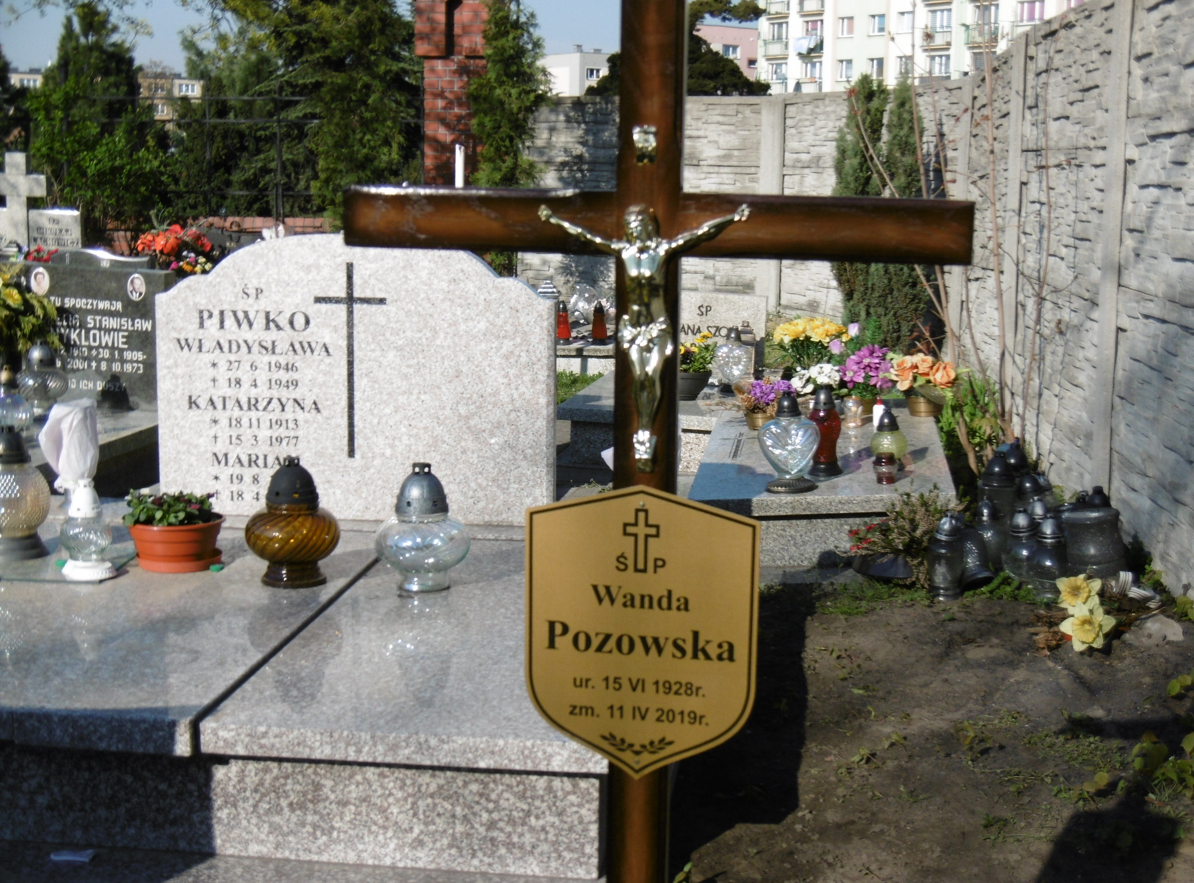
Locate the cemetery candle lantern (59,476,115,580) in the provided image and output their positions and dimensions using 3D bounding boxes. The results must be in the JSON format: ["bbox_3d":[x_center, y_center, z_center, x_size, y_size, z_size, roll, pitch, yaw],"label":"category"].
[{"bbox_3d":[-1.145,0.189,4.573,0.125,0.225,0.125,1,8,0],"label":"cemetery candle lantern"}]

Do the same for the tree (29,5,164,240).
[{"bbox_3d":[-5.891,-3.665,24.000,1.628,3.045,1.600,2,8,10],"label":"tree"}]

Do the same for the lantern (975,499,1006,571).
[{"bbox_3d":[1.166,0.263,5.984,0.100,0.215,0.100,1,8,0],"label":"lantern"}]

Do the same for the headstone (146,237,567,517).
[{"bbox_3d":[-0.568,-0.152,4.779,0.955,0.669,0.080,2,8,10],"label":"headstone"}]

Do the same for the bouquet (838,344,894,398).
[{"bbox_3d":[1.023,-0.268,7.739,0.213,0.209,0.200,1,8,7],"label":"bouquet"}]

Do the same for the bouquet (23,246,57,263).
[{"bbox_3d":[-2.873,-0.955,10.500,0.178,0.107,0.170,2,8,10],"label":"bouquet"}]

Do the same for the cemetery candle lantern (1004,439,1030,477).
[{"bbox_3d":[1.329,0.138,6.450,0.110,0.280,0.110,1,8,0],"label":"cemetery candle lantern"}]

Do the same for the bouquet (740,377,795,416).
[{"bbox_3d":[0.569,-0.151,6.800,0.175,0.130,0.160,1,8,0],"label":"bouquet"}]

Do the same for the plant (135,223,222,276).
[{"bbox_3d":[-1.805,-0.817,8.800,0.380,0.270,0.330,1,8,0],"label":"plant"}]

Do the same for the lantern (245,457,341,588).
[{"bbox_3d":[-0.649,0.167,4.339,0.206,0.275,0.206,2,8,10],"label":"lantern"}]

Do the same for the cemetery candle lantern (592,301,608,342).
[{"bbox_3d":[0.016,-0.653,11.034,0.086,0.215,0.086,1,8,0],"label":"cemetery candle lantern"}]

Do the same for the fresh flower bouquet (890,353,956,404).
[{"bbox_3d":[1.223,-0.236,7.643,0.249,0.199,0.210,1,8,7],"label":"fresh flower bouquet"}]

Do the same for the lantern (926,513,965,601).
[{"bbox_3d":[0.996,0.325,5.806,0.105,0.247,0.105,1,8,7],"label":"lantern"}]

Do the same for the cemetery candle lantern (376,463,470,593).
[{"bbox_3d":[-0.317,0.154,3.724,0.172,0.227,0.172,0,8,-5],"label":"cemetery candle lantern"}]

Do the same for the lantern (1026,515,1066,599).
[{"bbox_3d":[1.205,0.307,5.404,0.104,0.215,0.104,2,9,13],"label":"lantern"}]

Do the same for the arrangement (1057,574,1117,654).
[{"bbox_3d":[1.223,0.411,5.071,0.150,0.170,0.150,1,8,0],"label":"arrangement"}]

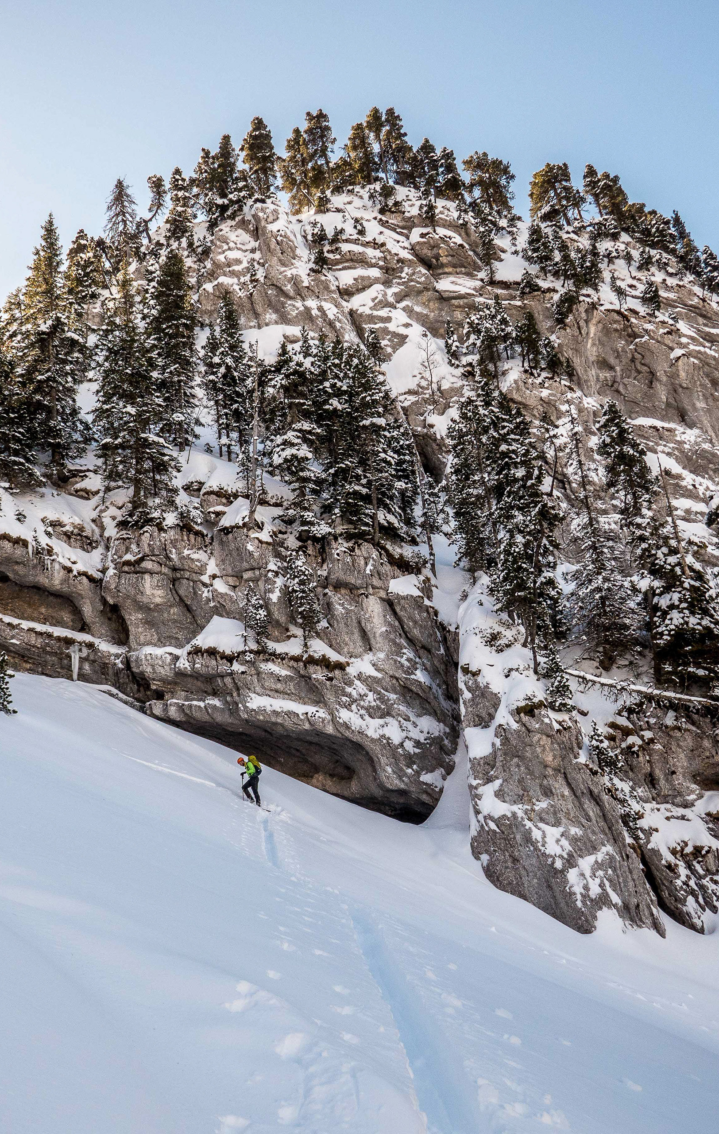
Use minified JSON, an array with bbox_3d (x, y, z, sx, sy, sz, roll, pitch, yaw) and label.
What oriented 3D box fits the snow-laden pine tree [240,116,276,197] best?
[{"bbox_3d":[-9.960,-40.786,117.000,3.538,8.095,3.538,0,-12,0],"label":"snow-laden pine tree"}]

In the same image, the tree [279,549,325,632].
[{"bbox_3d":[-2.817,1.146,58.500,2.293,4.060,2.293,0,-12,0],"label":"tree"}]

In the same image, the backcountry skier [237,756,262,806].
[{"bbox_3d":[-3.689,7.158,39.500,0.850,1.680,0.650,0,-12,0],"label":"backcountry skier"}]

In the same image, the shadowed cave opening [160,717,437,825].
[{"bbox_3d":[-2.969,10.020,59.000,13.600,5.000,4.500,1,-13,-6],"label":"shadowed cave opening"}]

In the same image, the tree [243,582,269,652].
[{"bbox_3d":[-5.104,2.490,58.000,1.300,3.326,1.300,0,-12,0],"label":"tree"}]

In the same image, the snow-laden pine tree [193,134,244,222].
[{"bbox_3d":[-13.591,-37.802,114.000,4.846,8.666,4.846,0,-12,0],"label":"snow-laden pine tree"}]

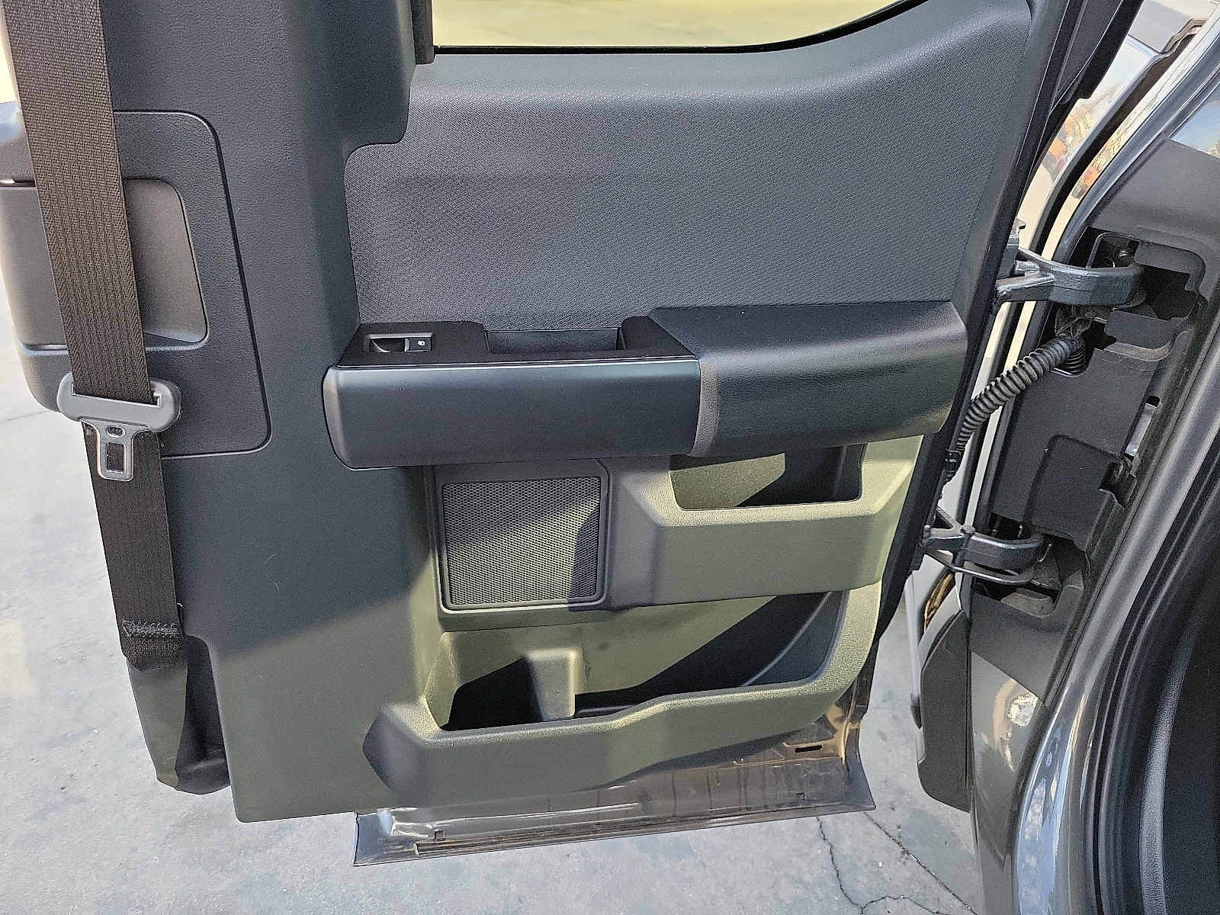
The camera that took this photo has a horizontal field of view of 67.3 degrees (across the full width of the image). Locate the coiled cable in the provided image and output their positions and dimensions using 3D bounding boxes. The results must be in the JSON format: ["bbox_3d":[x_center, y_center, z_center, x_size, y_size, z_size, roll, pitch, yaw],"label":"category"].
[{"bbox_3d":[0.357,-0.045,0.816,0.090,0.120,0.050,-3,22,-8],"label":"coiled cable"}]

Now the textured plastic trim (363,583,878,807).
[{"bbox_3d":[0.013,0.202,0.771,0.430,0.175,0.080,-3,22,-8],"label":"textured plastic trim"}]

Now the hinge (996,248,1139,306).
[{"bbox_3d":[0.384,-0.153,0.771,0.100,0.042,0.062,-3,22,-8],"label":"hinge"}]

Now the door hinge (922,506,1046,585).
[{"bbox_3d":[0.352,0.082,0.867,0.097,0.048,0.062,-3,22,-8],"label":"door hinge"}]

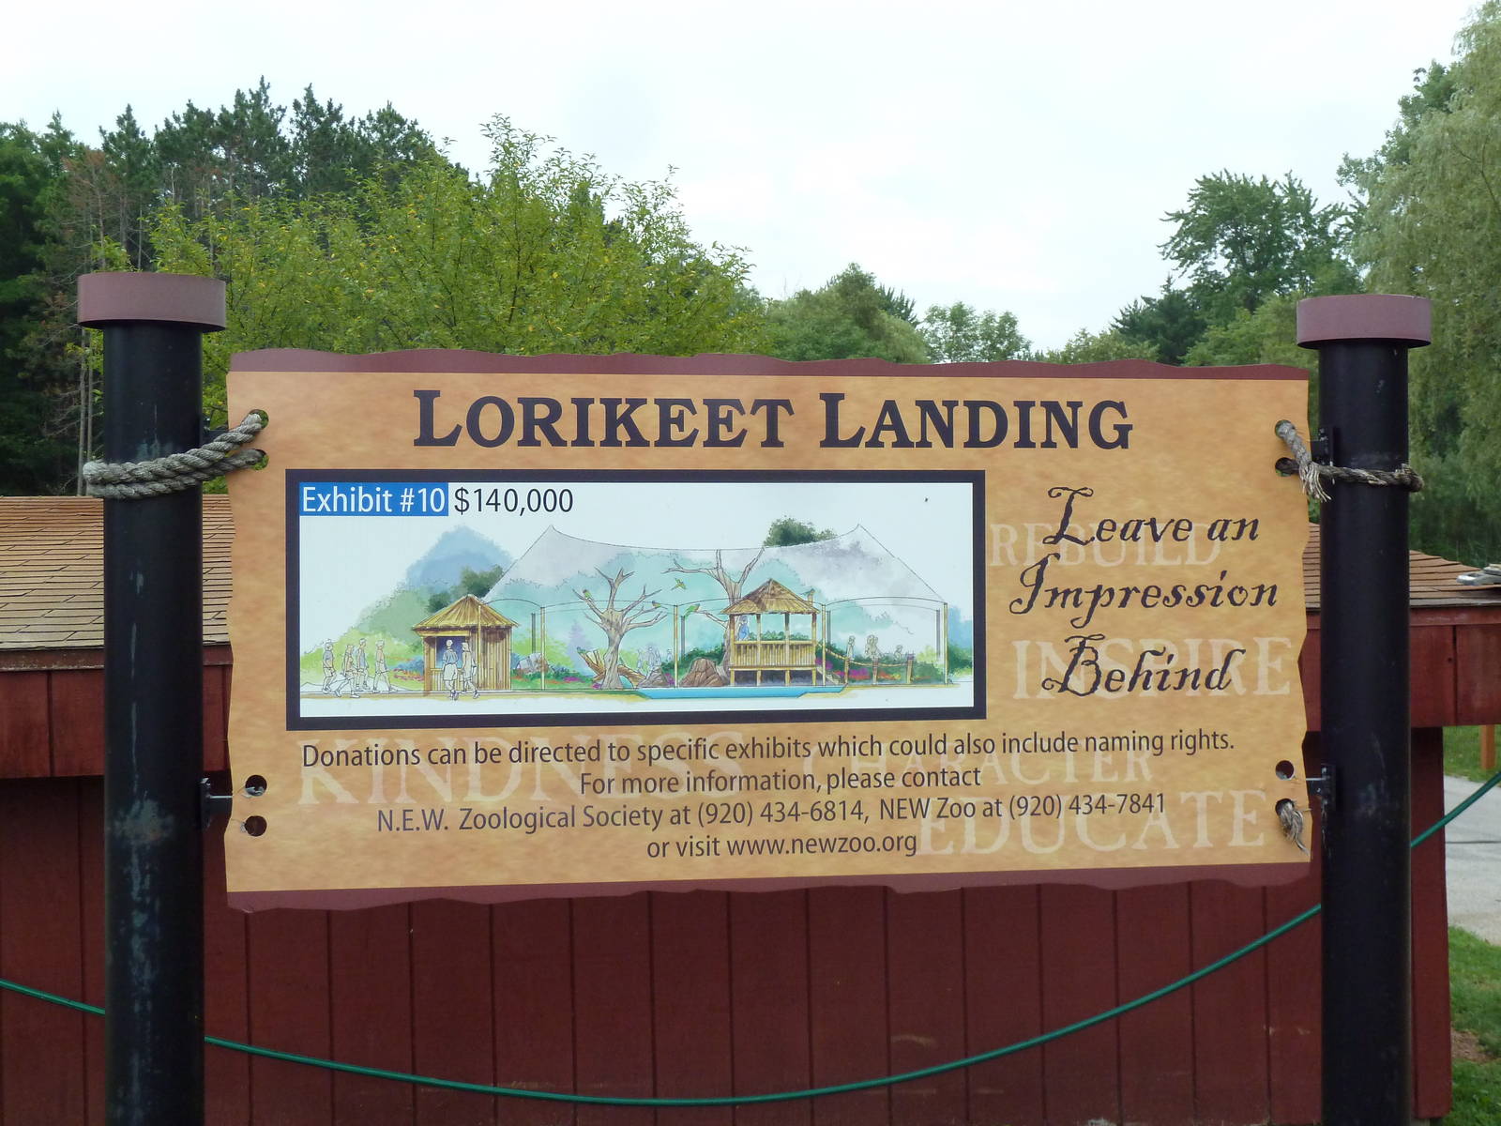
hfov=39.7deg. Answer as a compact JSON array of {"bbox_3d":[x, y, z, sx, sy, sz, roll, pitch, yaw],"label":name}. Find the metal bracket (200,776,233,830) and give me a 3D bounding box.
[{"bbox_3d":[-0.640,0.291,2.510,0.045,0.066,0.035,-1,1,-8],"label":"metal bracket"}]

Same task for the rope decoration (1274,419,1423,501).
[{"bbox_3d":[0.780,-0.135,2.710,0.198,0.105,0.145,-1,1,-8],"label":"rope decoration"}]

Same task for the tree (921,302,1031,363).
[{"bbox_3d":[5.150,-2.740,48.000,2.900,6.600,2.900,-1,1,0],"label":"tree"}]

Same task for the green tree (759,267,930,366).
[{"bbox_3d":[1.990,-2.930,45.000,4.200,7.100,4.200,-1,1,0],"label":"green tree"}]

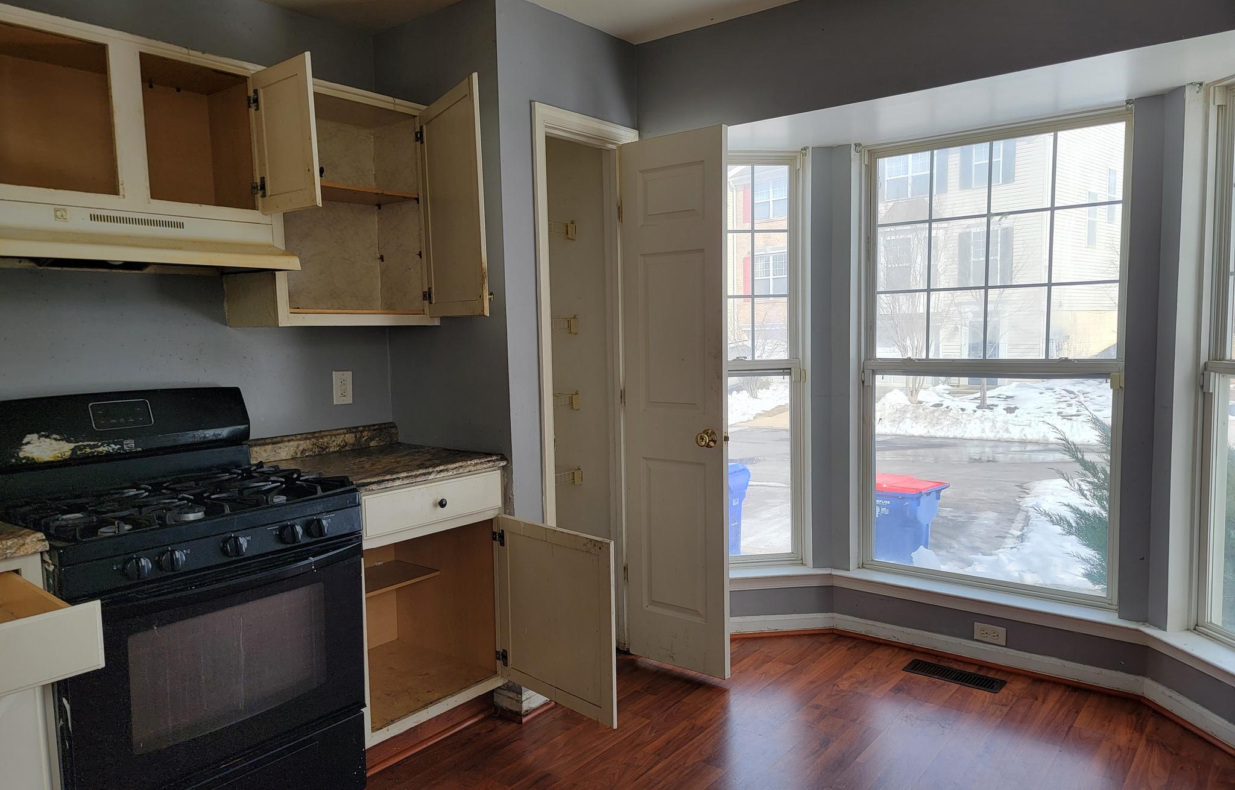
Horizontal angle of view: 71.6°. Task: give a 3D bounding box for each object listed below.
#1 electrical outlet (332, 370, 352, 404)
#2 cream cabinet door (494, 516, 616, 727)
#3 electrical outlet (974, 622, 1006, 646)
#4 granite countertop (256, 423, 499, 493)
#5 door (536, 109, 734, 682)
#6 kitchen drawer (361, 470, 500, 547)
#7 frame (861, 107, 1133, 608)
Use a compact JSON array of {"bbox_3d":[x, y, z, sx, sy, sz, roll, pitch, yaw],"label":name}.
[{"bbox_3d":[-0.990,-0.025,3.091,0.010,0.116,0.072,3,7,39],"label":"electrical outlet"},{"bbox_3d":[-0.195,0.699,2.723,0.525,0.567,0.022,4,7,44],"label":"cream cabinet door"},{"bbox_3d":[1.437,0.924,3.302,0.116,0.071,0.010,3,6,37],"label":"electrical outlet"},{"bbox_3d":[-0.801,0.197,2.842,0.635,0.122,0.600,3,7,39],"label":"granite countertop"},{"bbox_3d":[0.223,0.047,3.274,0.460,2.030,0.040,3,7,39],"label":"door"},{"bbox_3d":[-0.741,0.327,2.816,0.480,0.125,0.530,3,7,39],"label":"kitchen drawer"},{"bbox_3d":[1.413,-0.122,3.309,0.990,1.780,0.090,3,6,37],"label":"frame"}]

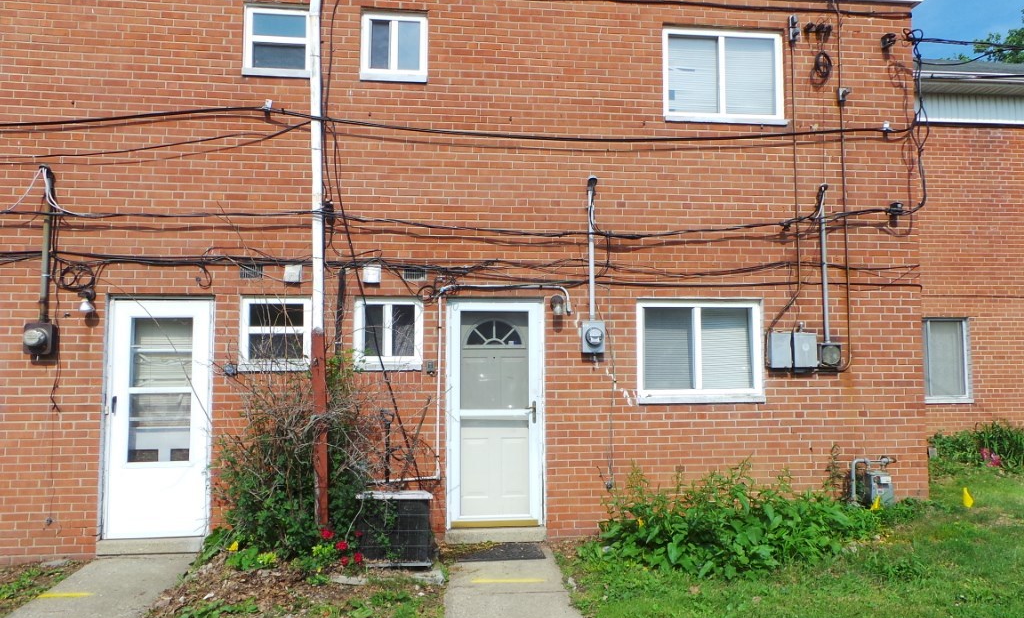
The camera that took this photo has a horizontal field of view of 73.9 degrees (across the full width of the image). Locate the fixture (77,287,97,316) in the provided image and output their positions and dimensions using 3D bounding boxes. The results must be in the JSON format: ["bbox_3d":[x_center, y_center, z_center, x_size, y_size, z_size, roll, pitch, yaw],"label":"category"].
[{"bbox_3d":[-3.480,-0.066,5.574,0.130,0.215,0.170,0,-3,-6],"label":"fixture"}]

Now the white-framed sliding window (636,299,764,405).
[{"bbox_3d":[1.726,0.395,6.215,1.214,0.962,0.100,0,-3,-6],"label":"white-framed sliding window"}]

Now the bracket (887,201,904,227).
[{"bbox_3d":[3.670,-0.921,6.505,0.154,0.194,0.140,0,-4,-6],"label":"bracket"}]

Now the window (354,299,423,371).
[{"bbox_3d":[-1.079,0.228,5.983,0.614,0.640,0.110,0,-4,-6],"label":"window"}]

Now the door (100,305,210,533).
[{"bbox_3d":[-2.958,0.915,5.686,0.867,1.992,0.100,0,-3,-6],"label":"door"}]

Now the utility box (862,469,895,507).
[{"bbox_3d":[3.321,1.631,6.149,0.215,0.350,0.180,0,-3,-6],"label":"utility box"}]

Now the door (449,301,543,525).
[{"bbox_3d":[-0.149,0.926,6.120,0.845,1.990,0.080,0,-4,-6],"label":"door"}]

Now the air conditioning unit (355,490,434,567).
[{"bbox_3d":[-0.914,1.695,5.404,0.580,0.548,0.510,0,-4,-6],"label":"air conditioning unit"}]

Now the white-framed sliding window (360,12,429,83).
[{"bbox_3d":[-1.068,-2.369,6.184,0.604,0.660,0.110,0,-4,-6],"label":"white-framed sliding window"}]

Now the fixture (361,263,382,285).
[{"bbox_3d":[-1.217,-0.299,5.943,0.156,0.158,0.100,0,-4,-6],"label":"fixture"}]

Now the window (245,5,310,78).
[{"bbox_3d":[-2.035,-2.340,5.957,0.619,0.650,0.100,0,-3,-6],"label":"window"}]

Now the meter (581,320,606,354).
[{"bbox_3d":[0.732,0.252,6.074,0.214,0.291,0.180,0,-4,-6],"label":"meter"}]

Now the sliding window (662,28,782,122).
[{"bbox_3d":[2.031,-2.219,6.512,1.220,0.940,0.110,0,-4,-6],"label":"sliding window"}]

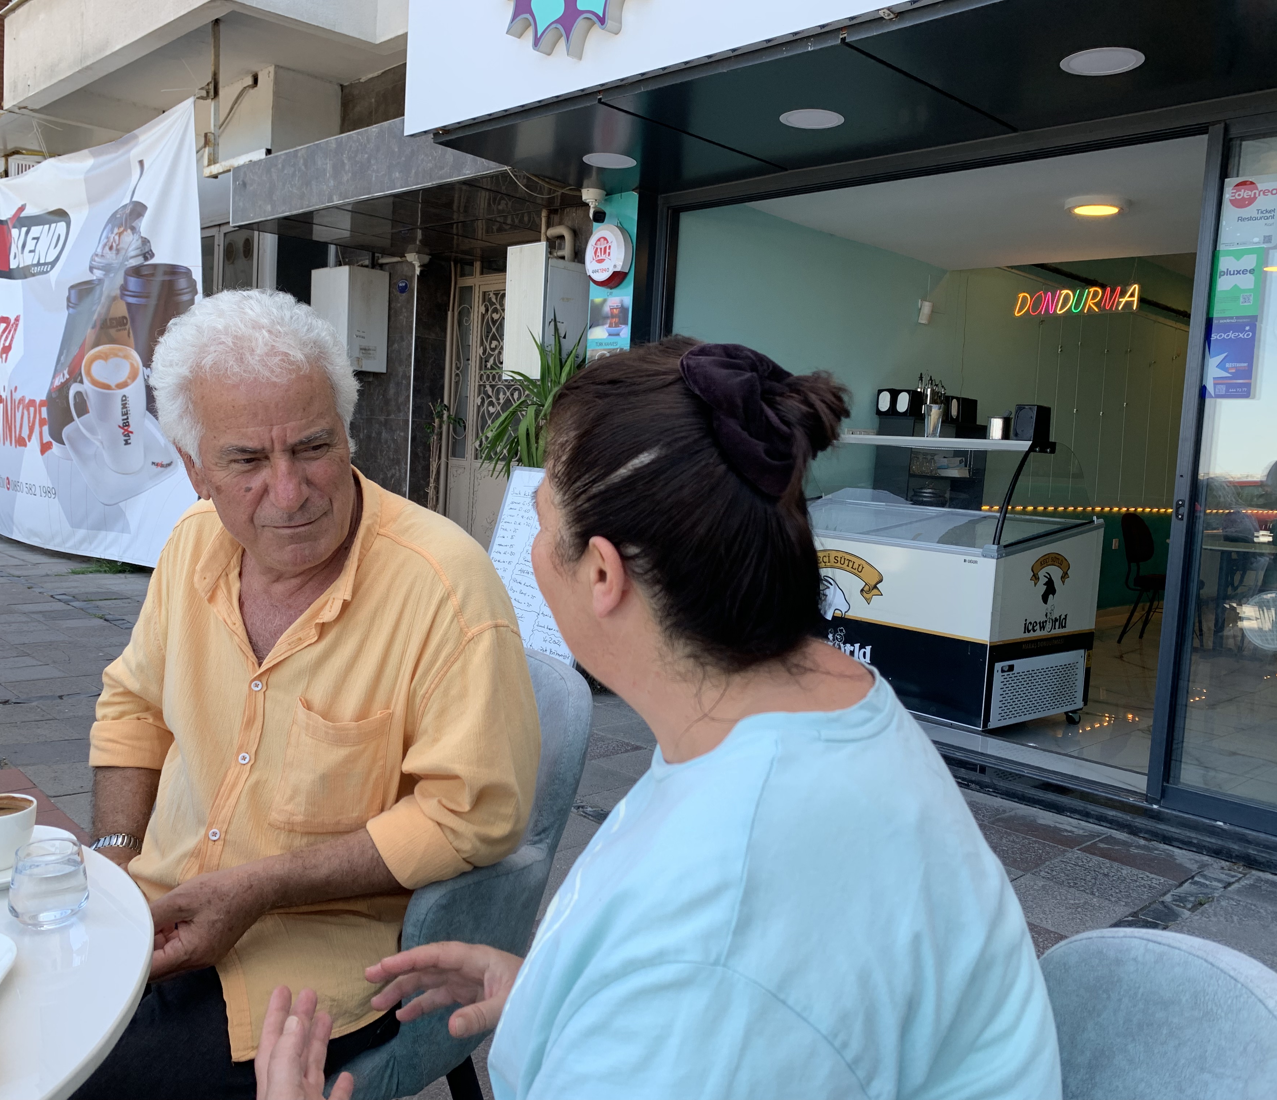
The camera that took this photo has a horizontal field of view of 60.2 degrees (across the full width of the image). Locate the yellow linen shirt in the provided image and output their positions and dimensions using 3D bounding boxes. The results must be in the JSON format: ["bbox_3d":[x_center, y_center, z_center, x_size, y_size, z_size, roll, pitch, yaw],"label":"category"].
[{"bbox_3d":[-0.339,0.224,1.148,0.530,0.605,0.340,6,6,27],"label":"yellow linen shirt"}]

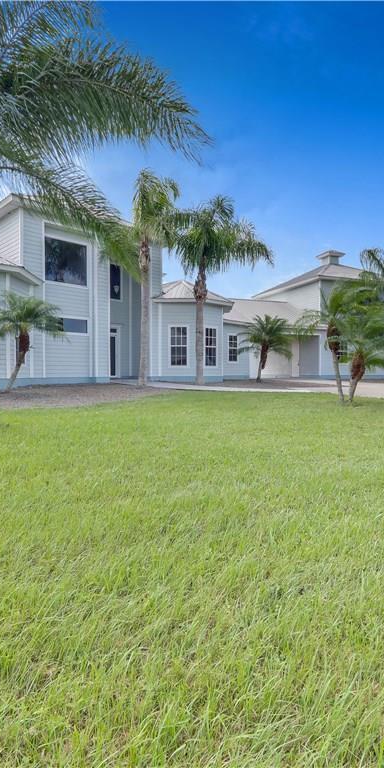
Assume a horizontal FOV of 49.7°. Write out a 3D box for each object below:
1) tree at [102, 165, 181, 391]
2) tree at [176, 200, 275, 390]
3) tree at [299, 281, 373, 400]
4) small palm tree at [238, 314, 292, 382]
[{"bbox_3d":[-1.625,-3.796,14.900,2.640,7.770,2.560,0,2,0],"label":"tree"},{"bbox_3d":[1.290,-3.884,17.200,4.150,7.810,4.030,0,2,0],"label":"tree"},{"bbox_3d":[3.581,-1.067,10.400,1.710,3.060,1.650,0,2,0],"label":"tree"},{"bbox_3d":[3.582,-1.715,20.000,2.740,3.280,2.650,0,2,0],"label":"small palm tree"}]

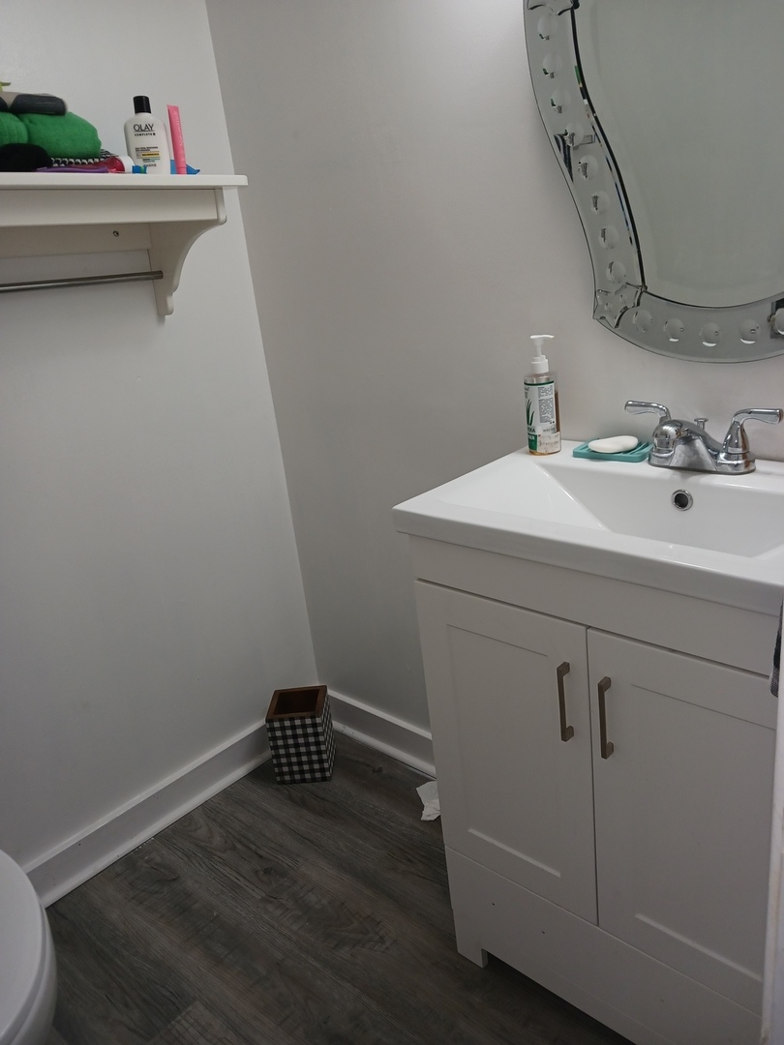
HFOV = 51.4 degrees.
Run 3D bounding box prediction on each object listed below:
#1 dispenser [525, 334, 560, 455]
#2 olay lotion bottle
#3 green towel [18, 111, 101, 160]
[{"bbox_3d":[0.249,-0.214,1.359,0.054,0.196,0.053,-3,20,11],"label":"dispenser"},{"bbox_3d":[-0.432,-0.680,1.448,0.071,0.140,0.042,-9,19,-12],"label":"olay lotion bottle"},{"bbox_3d":[-0.558,-0.652,1.369,0.135,0.080,0.120,12,25,42],"label":"green towel"}]

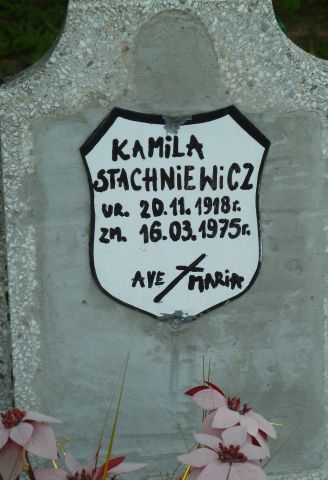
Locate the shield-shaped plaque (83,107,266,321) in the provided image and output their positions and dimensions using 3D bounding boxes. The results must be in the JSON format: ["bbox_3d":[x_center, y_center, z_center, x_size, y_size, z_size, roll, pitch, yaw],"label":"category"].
[{"bbox_3d":[0.015,-0.038,3.000,0.260,0.300,0.012,-2,13,-5],"label":"shield-shaped plaque"}]

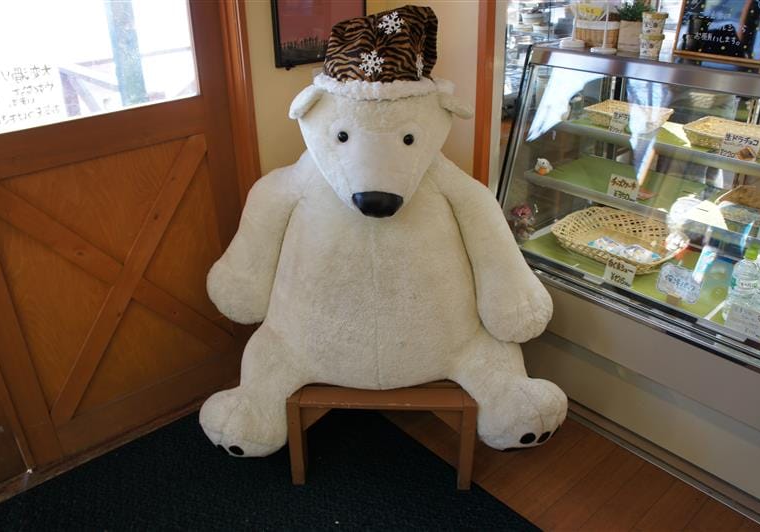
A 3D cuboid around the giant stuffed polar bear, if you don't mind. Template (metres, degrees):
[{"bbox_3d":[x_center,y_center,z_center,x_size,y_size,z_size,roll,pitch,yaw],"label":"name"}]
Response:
[{"bbox_3d":[0.010,-0.058,1.851,1.140,1.360,0.620,0,27,0],"label":"giant stuffed polar bear"}]

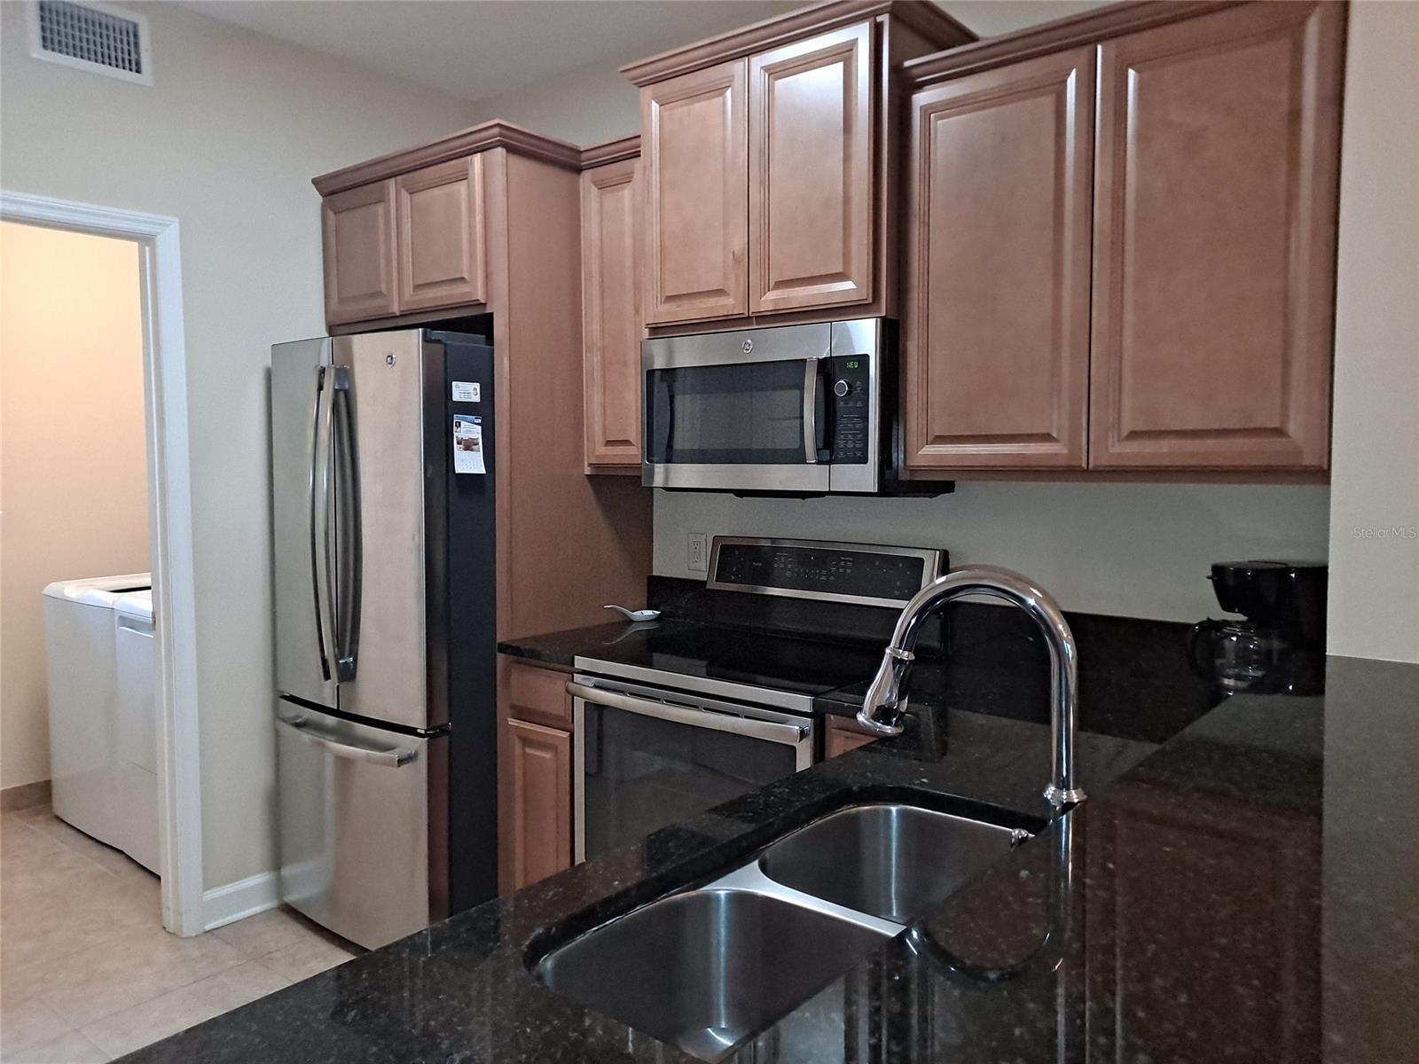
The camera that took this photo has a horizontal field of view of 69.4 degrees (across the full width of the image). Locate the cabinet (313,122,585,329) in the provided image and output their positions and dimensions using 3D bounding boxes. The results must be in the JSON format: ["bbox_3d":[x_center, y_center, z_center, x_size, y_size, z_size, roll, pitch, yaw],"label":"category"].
[{"bbox_3d":[-0.726,-0.905,3.358,0.930,0.495,0.660,3,5,38],"label":"cabinet"}]

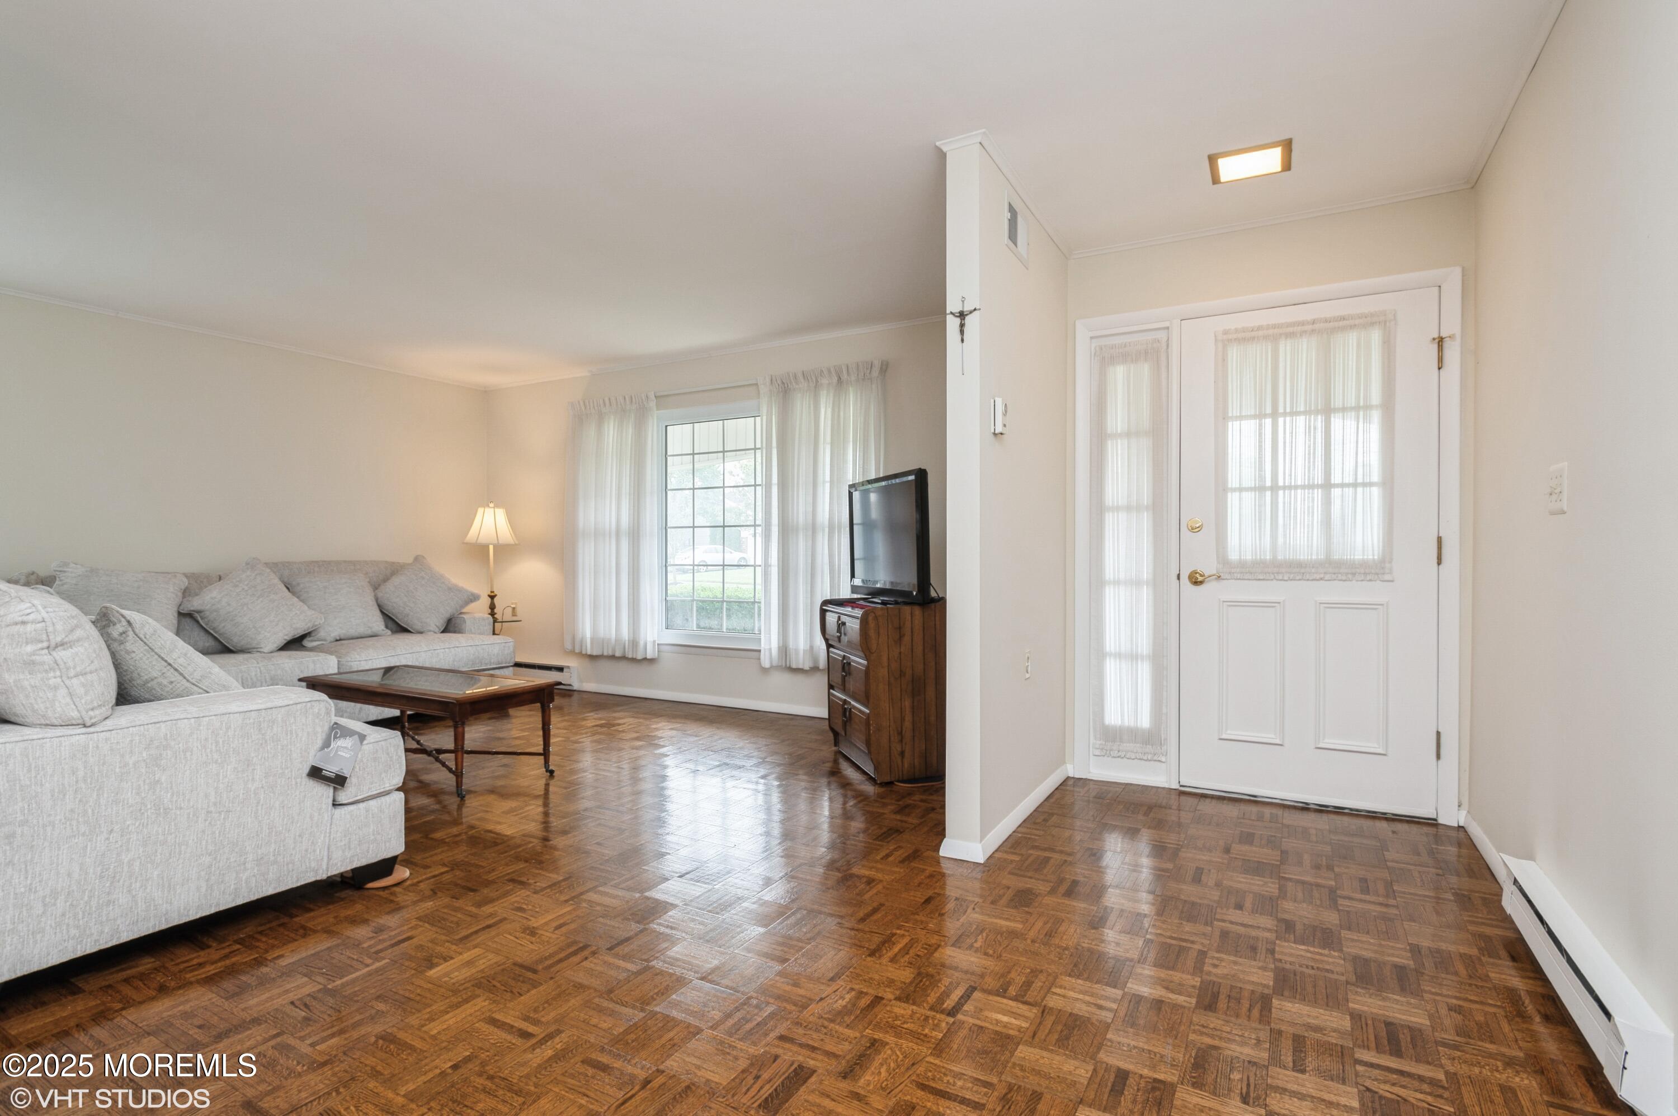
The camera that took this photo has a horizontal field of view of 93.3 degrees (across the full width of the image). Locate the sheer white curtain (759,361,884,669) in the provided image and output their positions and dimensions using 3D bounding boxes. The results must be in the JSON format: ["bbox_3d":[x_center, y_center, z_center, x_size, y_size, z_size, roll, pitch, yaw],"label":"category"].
[{"bbox_3d":[-0.121,-0.231,4.981,0.940,1.910,0.120,0,0,30],"label":"sheer white curtain"}]

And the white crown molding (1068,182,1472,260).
[{"bbox_3d":[1.709,-1.398,3.309,1.486,0.038,0.034,0,0,30],"label":"white crown molding"}]

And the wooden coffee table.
[{"bbox_3d":[-1.989,0.810,3.838,1.240,0.425,0.545,0,0,30],"label":"wooden coffee table"}]

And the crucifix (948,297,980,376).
[{"bbox_3d":[0.415,-0.746,2.652,0.122,0.268,0.026,0,0,30],"label":"crucifix"}]

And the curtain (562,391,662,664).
[{"bbox_3d":[-1.687,-0.235,5.867,0.950,1.910,0.120,0,0,30],"label":"curtain"}]

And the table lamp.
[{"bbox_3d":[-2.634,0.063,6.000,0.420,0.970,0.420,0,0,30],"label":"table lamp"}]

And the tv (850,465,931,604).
[{"bbox_3d":[0.257,-0.079,3.966,0.210,0.640,0.900,0,0,-19],"label":"tv"}]

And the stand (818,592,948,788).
[{"bbox_3d":[0.230,0.613,3.993,0.470,0.820,0.680,0,0,-17],"label":"stand"}]

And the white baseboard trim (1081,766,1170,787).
[{"bbox_3d":[1.288,0.996,3.570,0.390,0.055,0.025,0,0,30],"label":"white baseboard trim"}]

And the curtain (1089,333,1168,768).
[{"bbox_3d":[1.308,-0.036,3.563,0.318,1.885,0.030,0,0,30],"label":"curtain"}]

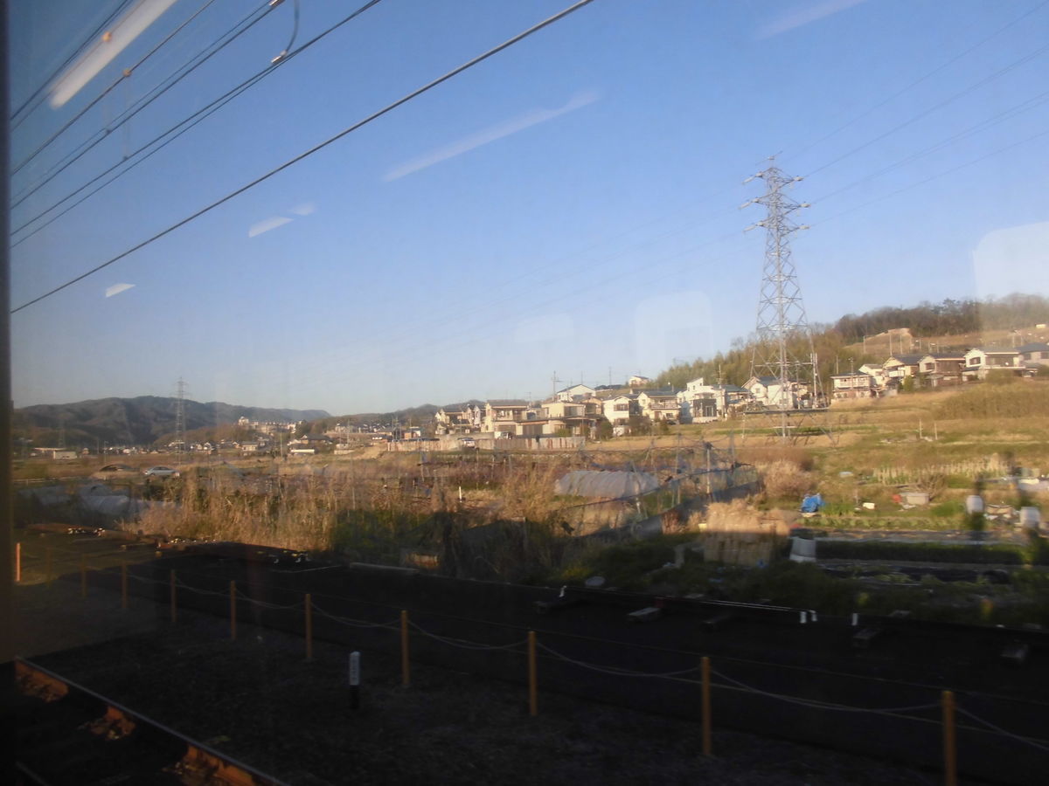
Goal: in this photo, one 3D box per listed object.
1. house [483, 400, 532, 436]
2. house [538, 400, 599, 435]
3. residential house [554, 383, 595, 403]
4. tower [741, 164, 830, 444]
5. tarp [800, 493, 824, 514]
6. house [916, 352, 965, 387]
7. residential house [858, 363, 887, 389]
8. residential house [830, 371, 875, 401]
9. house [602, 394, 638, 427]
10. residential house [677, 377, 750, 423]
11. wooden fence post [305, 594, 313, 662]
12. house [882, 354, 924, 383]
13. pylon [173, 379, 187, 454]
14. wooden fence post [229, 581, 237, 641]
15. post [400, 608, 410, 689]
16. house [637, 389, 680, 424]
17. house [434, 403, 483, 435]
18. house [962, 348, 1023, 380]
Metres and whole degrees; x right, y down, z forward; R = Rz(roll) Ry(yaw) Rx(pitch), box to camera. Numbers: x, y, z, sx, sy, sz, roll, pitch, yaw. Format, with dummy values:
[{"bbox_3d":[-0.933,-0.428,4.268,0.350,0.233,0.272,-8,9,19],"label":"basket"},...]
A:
[{"bbox_3d":[-3.686,5.410,166.792,8.300,7.500,7.500,-1,-3,-18],"label":"house"},{"bbox_3d":[8.921,4.996,157.000,9.500,6.565,7.500,0,-4,-28],"label":"house"},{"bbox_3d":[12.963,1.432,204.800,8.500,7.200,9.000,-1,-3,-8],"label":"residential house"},{"bbox_3d":[35.039,-12.870,108.000,9.000,39.453,9.000,0,-4,-21],"label":"tower"},{"bbox_3d":[12.028,4.632,33.000,0.950,0.820,0.850,-3,-3,15],"label":"tarp"},{"bbox_3d":[92.321,-5.145,174.800,7.600,7.200,6.400,-1,-3,-9],"label":"house"},{"bbox_3d":[91.926,-3.986,207.000,6.800,6.821,6.000,-1,-4,-15],"label":"residential house"},{"bbox_3d":[77.290,-1.663,185.811,8.400,6.800,6.500,-3,-3,20],"label":"residential house"},{"bbox_3d":[20.432,4.202,167.797,6.500,7.300,6.800,-3,-3,20],"label":"house"},{"bbox_3d":[41.653,1.805,174.000,13.400,9.176,9.000,-1,-4,-15],"label":"residential house"},{"bbox_3d":[-2.937,3.194,10.734,0.085,0.870,0.085,1,-4,-40],"label":"wooden fence post"},{"bbox_3d":[92.269,-5.379,192.000,7.600,7.009,6.800,-1,-4,-15],"label":"house"},{"bbox_3d":[-130.977,9.932,300.000,6.500,31.629,7.500,-5,-5,45],"label":"pylon"},{"bbox_3d":[-4.450,3.324,12.039,0.085,0.870,0.085,1,-4,-40],"label":"wooden fence post"},{"bbox_3d":[-1.499,3.214,9.900,0.080,0.944,0.080,1,-4,-30],"label":"post"},{"bbox_3d":[31.435,3.070,185.000,8.300,7.444,6.800,-1,-4,-15],"label":"house"},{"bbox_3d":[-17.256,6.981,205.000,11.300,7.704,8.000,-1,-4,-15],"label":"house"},{"bbox_3d":[101.963,-6.144,171.805,8.900,7.000,6.900,-1,-3,-9],"label":"house"}]

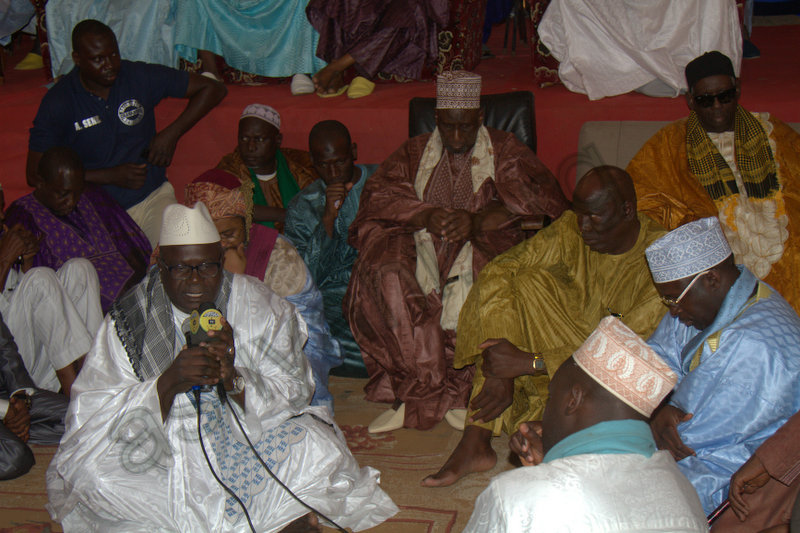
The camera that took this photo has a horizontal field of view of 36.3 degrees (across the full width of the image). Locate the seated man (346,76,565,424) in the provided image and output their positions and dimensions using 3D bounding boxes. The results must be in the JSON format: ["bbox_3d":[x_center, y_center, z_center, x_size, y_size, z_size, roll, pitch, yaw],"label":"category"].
[{"bbox_3d":[0.212,-0.137,4.582,0.820,1.220,0.850,2,11,8],"label":"seated man"}]

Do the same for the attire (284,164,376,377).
[{"bbox_3d":[-0.251,0.009,4.833,0.540,0.800,0.600,1,11,3],"label":"attire"}]

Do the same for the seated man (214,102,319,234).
[{"bbox_3d":[-0.550,-0.142,5.004,0.560,0.970,0.620,-1,15,-2],"label":"seated man"}]

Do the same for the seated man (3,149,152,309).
[{"bbox_3d":[-1.190,-0.004,4.647,0.640,0.880,0.660,-5,15,-19],"label":"seated man"}]

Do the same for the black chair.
[{"bbox_3d":[0.260,-0.151,4.857,0.600,1.060,0.660,3,15,10],"label":"black chair"}]

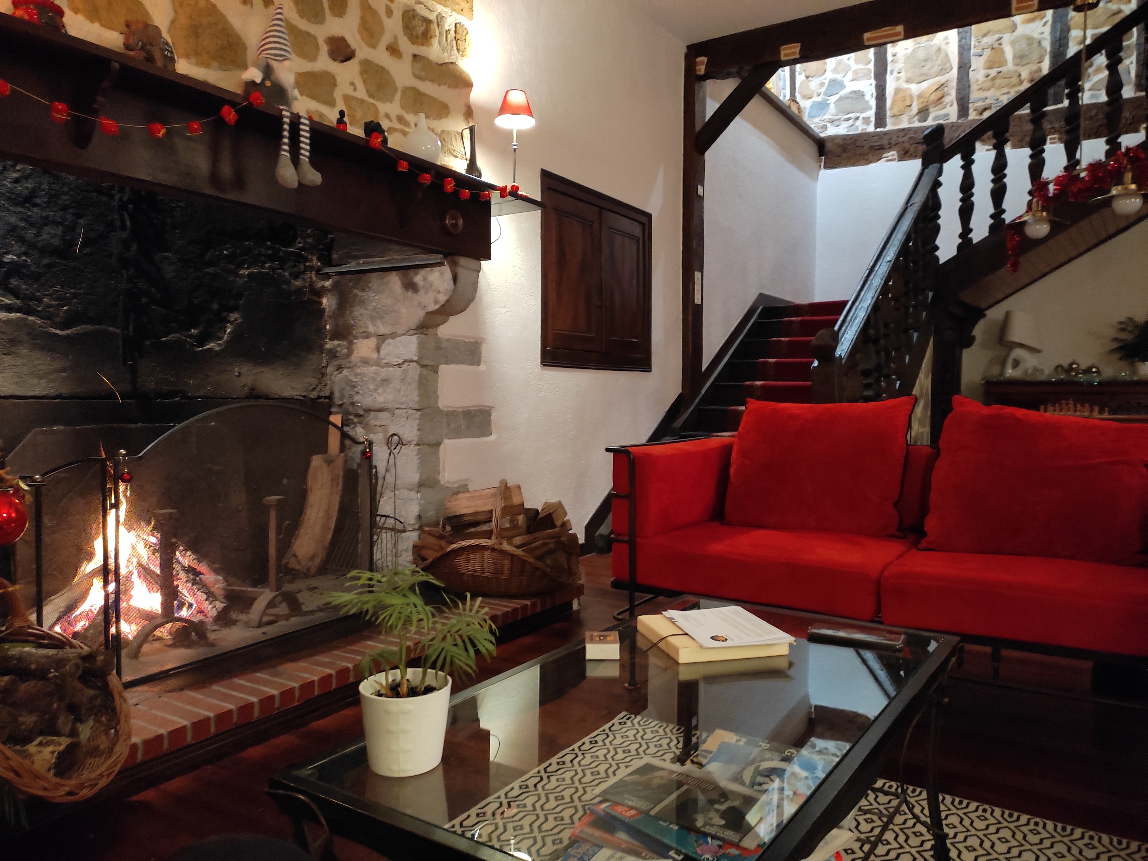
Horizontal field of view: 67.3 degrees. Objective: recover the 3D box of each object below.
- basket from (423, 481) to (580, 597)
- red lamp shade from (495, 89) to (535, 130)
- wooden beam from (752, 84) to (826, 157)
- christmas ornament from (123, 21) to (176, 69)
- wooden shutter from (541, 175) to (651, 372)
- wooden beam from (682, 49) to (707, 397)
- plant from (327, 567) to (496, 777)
[{"bbox_3d":[-0.312,0.446,3.756,0.660,0.450,0.440,1,2,10],"label":"basket"},{"bbox_3d":[-0.276,-1.508,4.015,0.187,0.146,0.187,0,2,0],"label":"red lamp shade"},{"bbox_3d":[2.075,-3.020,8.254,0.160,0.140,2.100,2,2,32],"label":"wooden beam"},{"bbox_3d":[-1.194,-1.079,2.424,0.085,0.120,0.125,1,2,23],"label":"christmas ornament"},{"bbox_3d":[0.166,-0.904,5.258,0.060,1.065,1.335,2,2,32],"label":"wooden shutter"},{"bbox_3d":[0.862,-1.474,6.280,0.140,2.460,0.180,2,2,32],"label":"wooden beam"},{"bbox_3d":[-0.237,0.339,1.243,0.235,0.295,0.225,0,2,-11],"label":"plant"}]

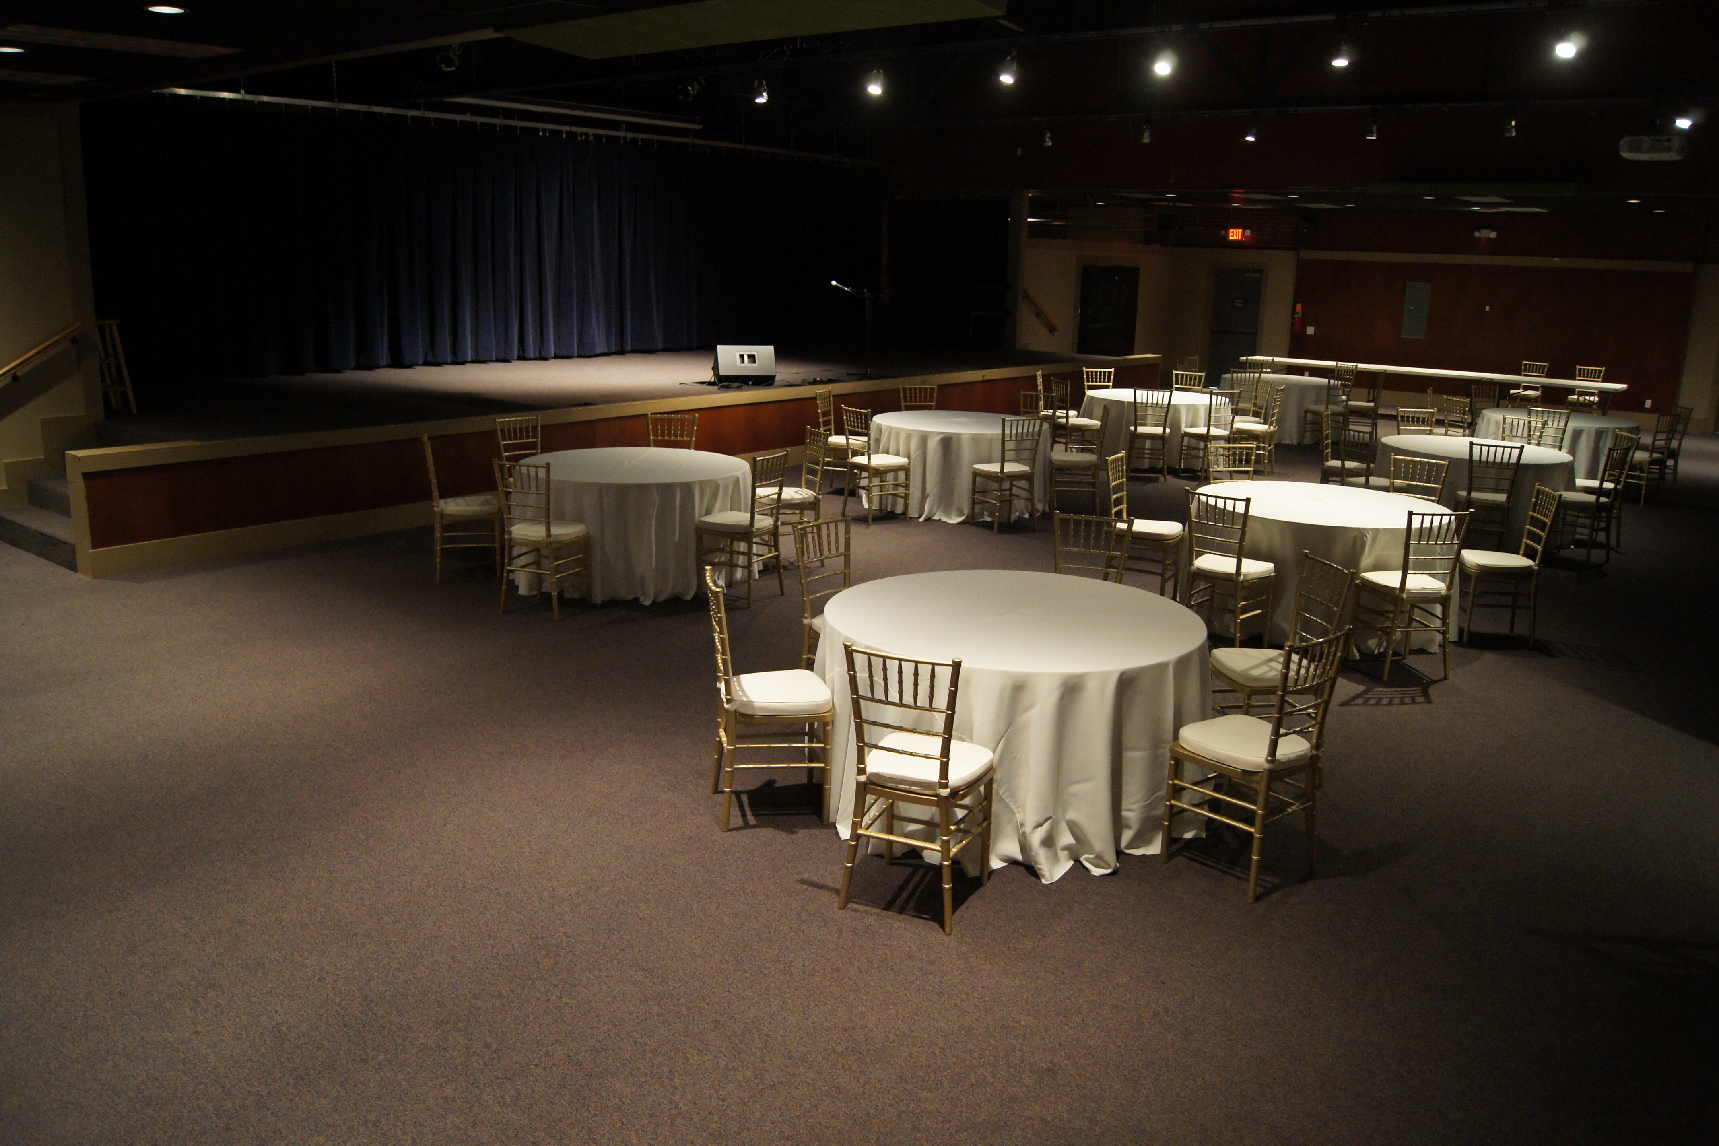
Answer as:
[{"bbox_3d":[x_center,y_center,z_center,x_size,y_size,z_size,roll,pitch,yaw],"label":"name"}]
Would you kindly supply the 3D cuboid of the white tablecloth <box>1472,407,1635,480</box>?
[{"bbox_3d":[7.206,-1.226,13.292,1.610,0.765,1.610,9,15,28],"label":"white tablecloth"}]

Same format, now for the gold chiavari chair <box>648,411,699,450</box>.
[{"bbox_3d":[-1.429,-0.693,9.610,0.405,0.935,0.450,2,14,3],"label":"gold chiavari chair"}]

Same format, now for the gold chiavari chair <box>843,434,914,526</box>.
[{"bbox_3d":[0.135,-0.916,10.794,0.435,0.930,0.410,-8,17,-34],"label":"gold chiavari chair"}]

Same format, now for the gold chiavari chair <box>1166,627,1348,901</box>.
[{"bbox_3d":[1.396,0.621,4.595,0.405,0.935,0.450,-10,18,-40],"label":"gold chiavari chair"}]

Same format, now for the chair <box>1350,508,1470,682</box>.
[{"bbox_3d":[2.986,0.076,7.016,0.405,0.935,0.450,-1,14,-10],"label":"chair"}]

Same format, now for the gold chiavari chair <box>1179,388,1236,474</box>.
[{"bbox_3d":[3.654,-1.446,13.407,0.410,0.930,0.435,-5,15,-24],"label":"gold chiavari chair"}]

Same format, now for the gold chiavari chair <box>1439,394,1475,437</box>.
[{"bbox_3d":[6.155,-1.292,12.988,0.450,0.935,0.405,0,14,-8],"label":"gold chiavari chair"}]

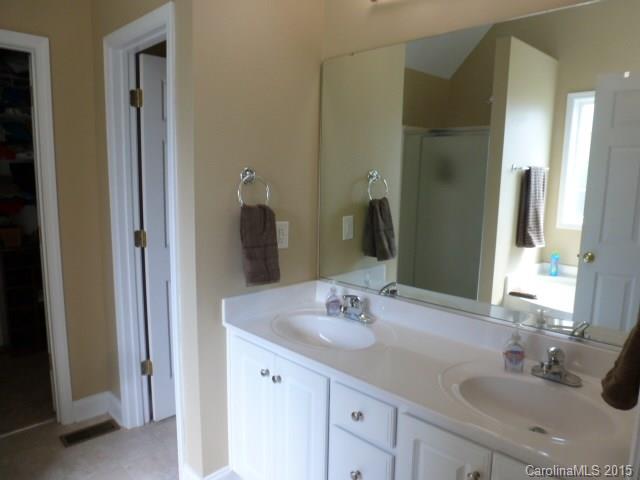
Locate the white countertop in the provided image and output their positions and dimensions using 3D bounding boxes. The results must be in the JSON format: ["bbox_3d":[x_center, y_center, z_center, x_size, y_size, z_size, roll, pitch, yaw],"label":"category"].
[{"bbox_3d":[0.317,0.375,1.584,1.489,0.137,0.582,9,11,44],"label":"white countertop"}]

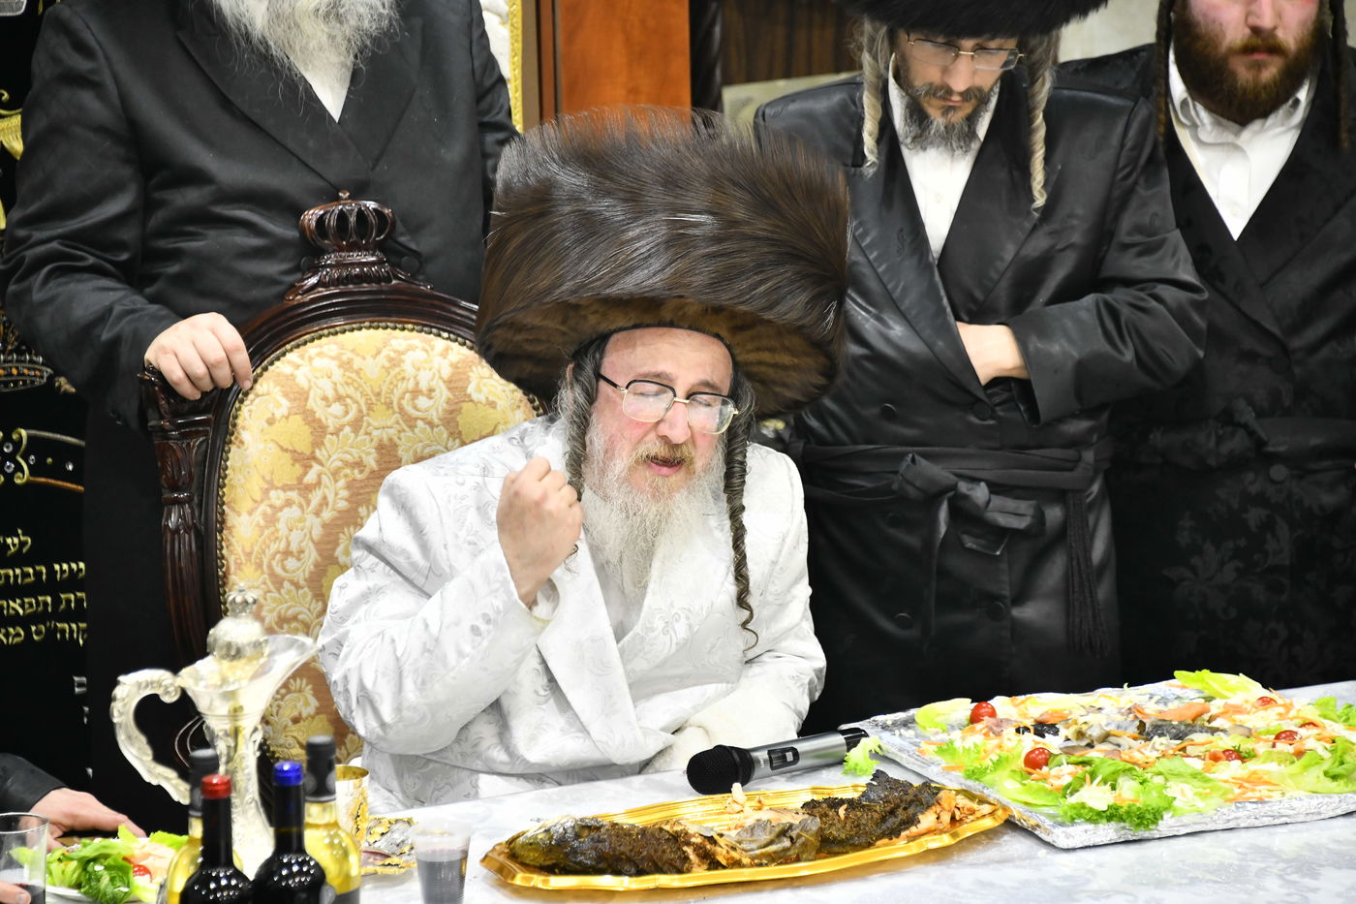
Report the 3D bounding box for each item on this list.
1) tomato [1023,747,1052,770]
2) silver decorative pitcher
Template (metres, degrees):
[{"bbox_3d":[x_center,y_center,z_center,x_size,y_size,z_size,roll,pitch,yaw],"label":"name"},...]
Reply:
[{"bbox_3d":[0.371,0.318,8.130,0.028,0.027,0.028,0,12,0],"label":"tomato"},{"bbox_3d":[-0.459,0.282,7.820,0.205,0.300,0.095,0,12,0],"label":"silver decorative pitcher"}]

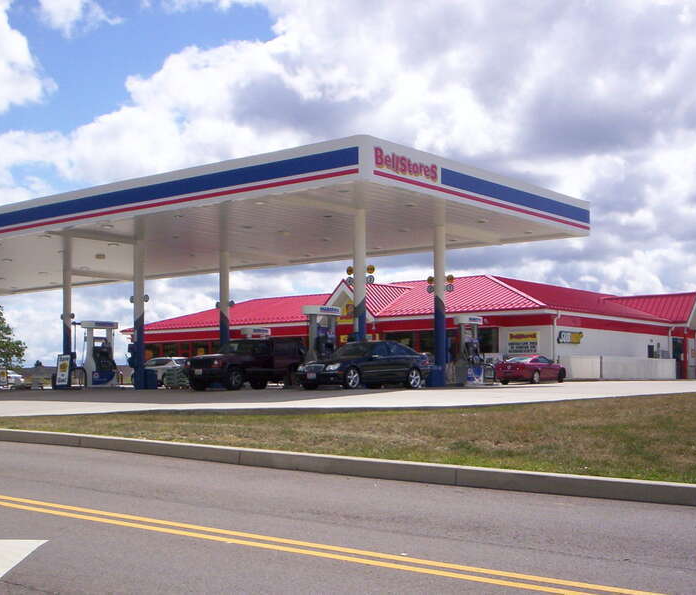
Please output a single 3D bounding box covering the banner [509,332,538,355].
[{"bbox_3d":[9.332,2.407,45.200,1.900,1.200,0.060,-4,-6,42],"label":"banner"}]

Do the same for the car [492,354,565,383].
[{"bbox_3d":[8.689,3.447,40.700,1.800,1.400,4.600,-4,-6,38],"label":"car"}]

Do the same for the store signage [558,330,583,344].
[{"bbox_3d":[11.802,2.136,45.300,0.150,0.660,2.600,-4,-6,45],"label":"store signage"}]

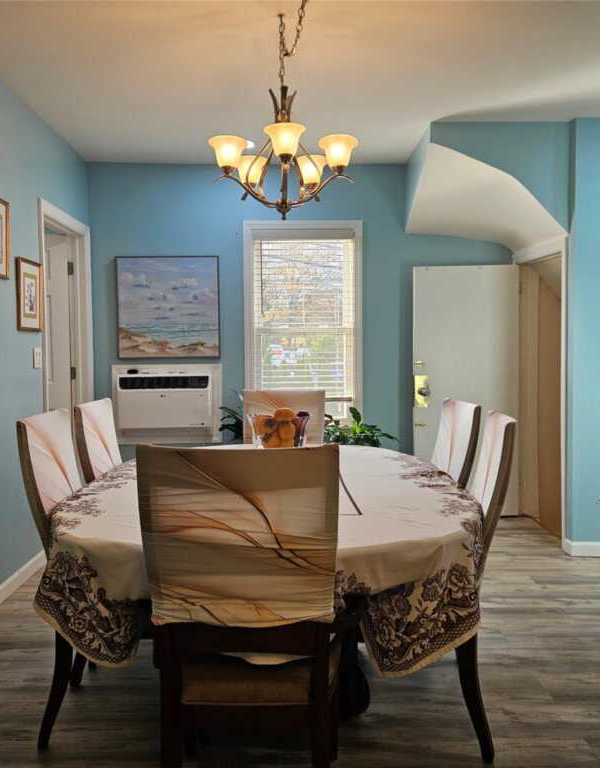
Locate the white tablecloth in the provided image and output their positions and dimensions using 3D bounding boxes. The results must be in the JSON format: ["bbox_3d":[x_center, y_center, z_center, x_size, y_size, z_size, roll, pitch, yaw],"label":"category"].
[{"bbox_3d":[-0.127,0.522,2.585,1.400,0.330,1.840,0,3,-2],"label":"white tablecloth"}]

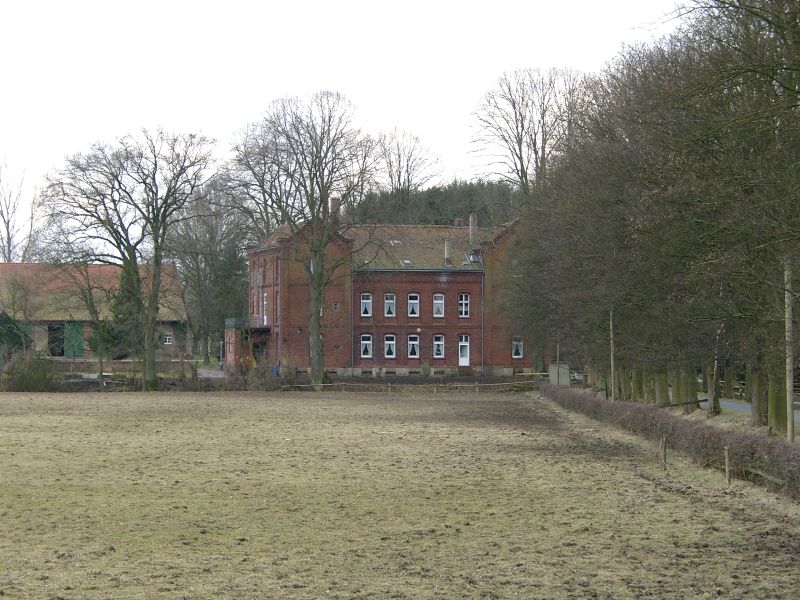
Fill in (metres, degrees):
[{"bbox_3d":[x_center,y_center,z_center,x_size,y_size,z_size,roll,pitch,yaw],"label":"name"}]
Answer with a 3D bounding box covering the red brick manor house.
[{"bbox_3d":[-1.550,-0.347,222.489,29.300,15.300,15.000,0,-1,-14],"label":"red brick manor house"}]

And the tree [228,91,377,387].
[{"bbox_3d":[-7.973,-5.029,189.000,12.000,24.200,11.500,0,-1,0],"label":"tree"}]

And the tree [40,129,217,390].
[{"bbox_3d":[-21.695,-3.264,184.000,13.300,20.700,12.500,0,-1,0],"label":"tree"}]

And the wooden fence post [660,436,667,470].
[{"bbox_3d":[7.183,4.184,63.000,0.120,0.930,0.120,0,-1,0],"label":"wooden fence post"}]

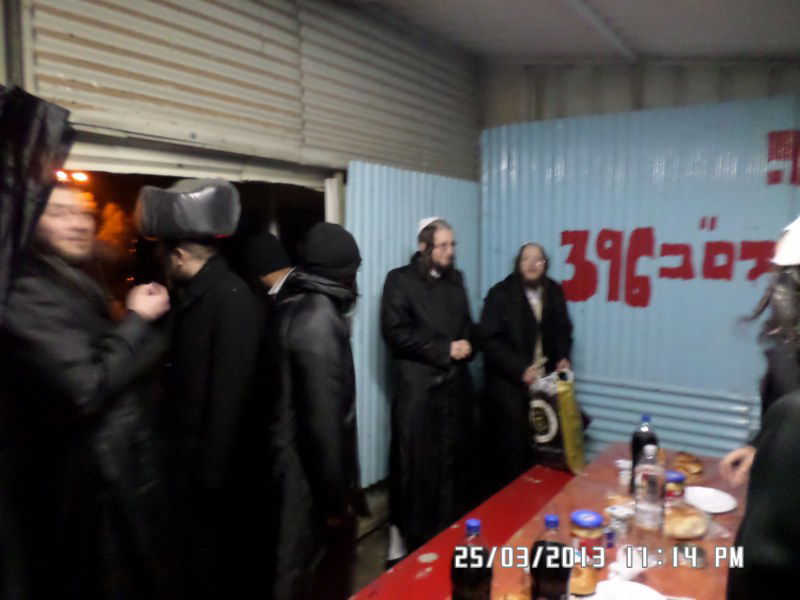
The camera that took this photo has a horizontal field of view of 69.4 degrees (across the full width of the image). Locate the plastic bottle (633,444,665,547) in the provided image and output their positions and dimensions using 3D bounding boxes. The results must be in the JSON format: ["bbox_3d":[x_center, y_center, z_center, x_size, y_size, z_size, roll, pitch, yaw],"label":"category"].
[{"bbox_3d":[0.782,0.608,1.811,0.090,0.310,0.090,-1,6,0],"label":"plastic bottle"}]

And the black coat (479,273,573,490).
[{"bbox_3d":[0.733,0.504,3.350,0.530,1.250,0.370,-2,6,-16],"label":"black coat"}]

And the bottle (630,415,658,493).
[{"bbox_3d":[0.923,0.572,2.174,0.090,0.305,0.090,-1,6,0],"label":"bottle"}]

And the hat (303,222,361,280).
[{"bbox_3d":[-0.269,-0.191,2.270,0.235,0.215,0.205,-5,7,-36],"label":"hat"}]

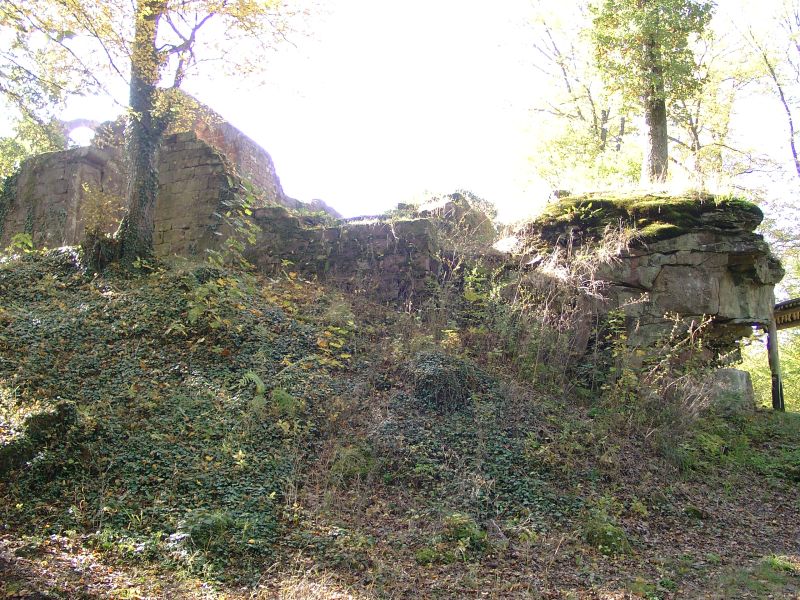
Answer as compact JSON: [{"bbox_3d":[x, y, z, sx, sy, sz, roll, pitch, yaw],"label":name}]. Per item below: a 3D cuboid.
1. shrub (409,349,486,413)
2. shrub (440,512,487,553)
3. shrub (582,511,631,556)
[{"bbox_3d":[0.695,1.193,11.500,1.142,0.871,1.027,0,-9,0],"label":"shrub"},{"bbox_3d":[0.747,2.692,9.100,0.556,0.445,0.500,0,-9,0],"label":"shrub"},{"bbox_3d":[2.391,2.704,9.100,0.556,0.511,0.500,0,-9,0],"label":"shrub"}]

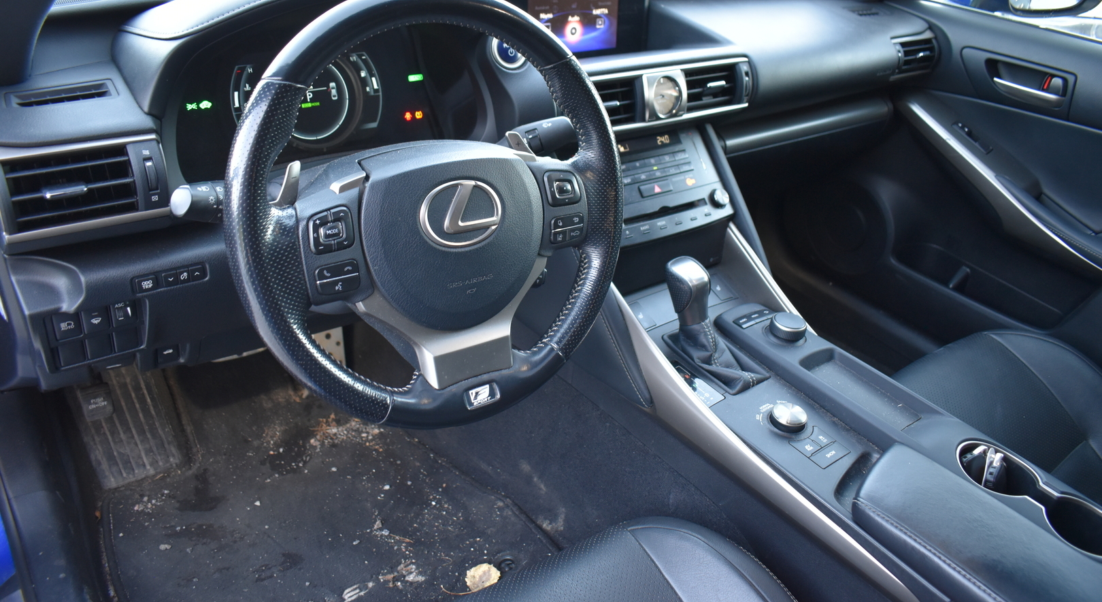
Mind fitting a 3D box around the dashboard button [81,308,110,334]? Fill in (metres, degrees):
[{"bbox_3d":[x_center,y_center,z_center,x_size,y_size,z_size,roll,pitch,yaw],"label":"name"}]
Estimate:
[{"bbox_3d":[-0.429,0.015,0.778,0.022,0.026,0.013,-20,44,-35],"label":"dashboard button"}]

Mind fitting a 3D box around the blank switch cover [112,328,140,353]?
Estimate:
[{"bbox_3d":[-0.401,0.034,0.778,0.023,0.024,0.011,-17,46,-32],"label":"blank switch cover"}]

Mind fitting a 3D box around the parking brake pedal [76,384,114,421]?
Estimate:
[{"bbox_3d":[-0.627,0.139,1.140,0.038,0.046,0.025,-17,18,-33],"label":"parking brake pedal"}]

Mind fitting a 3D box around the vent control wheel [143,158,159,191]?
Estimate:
[{"bbox_3d":[-0.345,-0.109,0.714,0.009,0.029,0.011,-17,21,-33],"label":"vent control wheel"}]

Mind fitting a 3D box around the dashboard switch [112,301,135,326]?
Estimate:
[{"bbox_3d":[-0.409,0.009,0.790,0.022,0.026,0.013,-20,44,-35],"label":"dashboard switch"}]

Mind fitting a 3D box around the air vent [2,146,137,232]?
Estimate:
[{"bbox_3d":[-0.415,-0.099,0.716,0.094,0.058,0.030,-17,24,-32],"label":"air vent"}]

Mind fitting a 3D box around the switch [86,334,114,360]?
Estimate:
[{"bbox_3d":[-0.434,0.041,0.793,0.022,0.025,0.013,-20,44,-35],"label":"switch"}]

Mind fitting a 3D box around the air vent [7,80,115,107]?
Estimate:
[{"bbox_3d":[-0.448,-0.185,0.758,0.087,0.014,0.027,-17,53,-32],"label":"air vent"}]

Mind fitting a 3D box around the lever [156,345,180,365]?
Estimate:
[{"bbox_3d":[-0.380,0.050,0.818,0.021,0.022,0.013,-20,44,-35],"label":"lever"}]

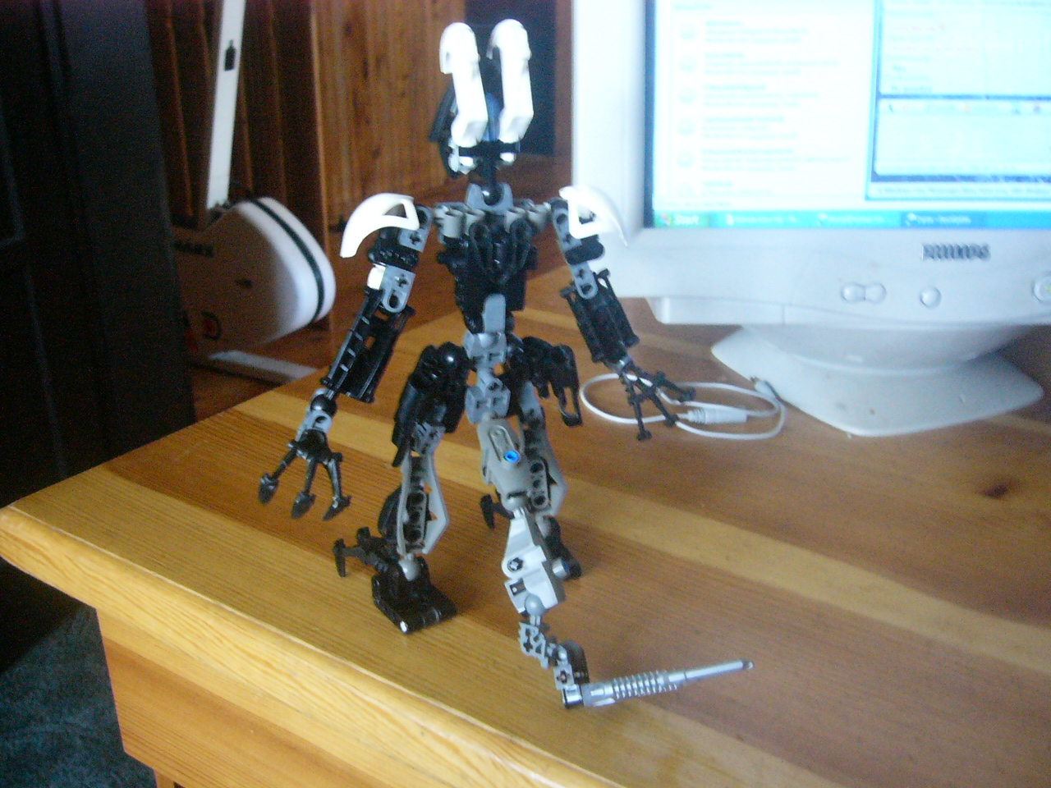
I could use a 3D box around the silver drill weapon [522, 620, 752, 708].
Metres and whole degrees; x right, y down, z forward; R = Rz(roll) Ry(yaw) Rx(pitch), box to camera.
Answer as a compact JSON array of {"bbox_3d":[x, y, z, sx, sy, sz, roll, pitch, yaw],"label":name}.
[{"bbox_3d":[0.042,0.095,0.397,0.087,0.023,0.034,-6,23,-15],"label":"silver drill weapon"}]

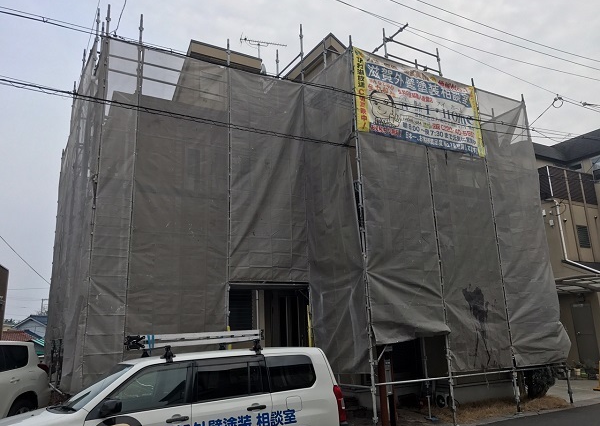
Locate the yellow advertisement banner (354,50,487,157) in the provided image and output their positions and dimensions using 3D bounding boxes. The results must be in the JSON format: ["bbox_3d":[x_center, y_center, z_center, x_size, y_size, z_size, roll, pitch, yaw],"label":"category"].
[{"bbox_3d":[2.633,-2.288,10.429,3.520,1.780,0.060,6,-16,-29],"label":"yellow advertisement banner"}]

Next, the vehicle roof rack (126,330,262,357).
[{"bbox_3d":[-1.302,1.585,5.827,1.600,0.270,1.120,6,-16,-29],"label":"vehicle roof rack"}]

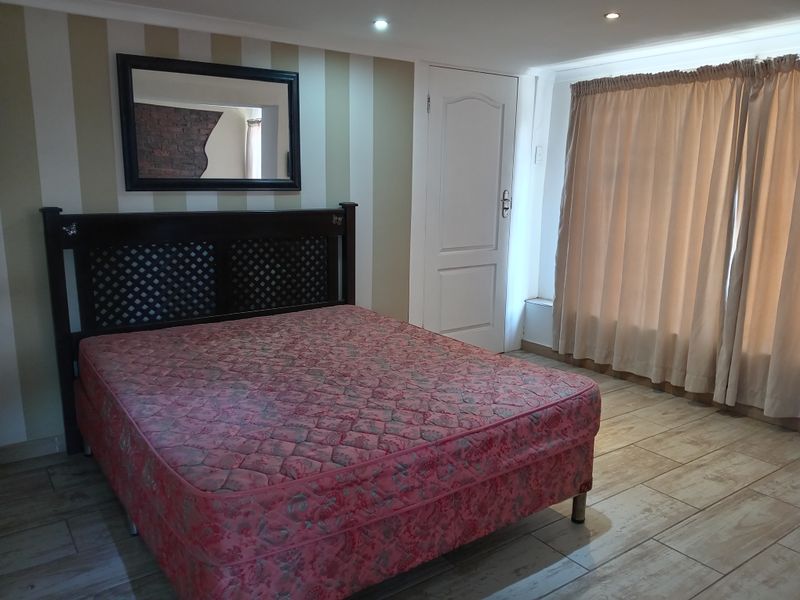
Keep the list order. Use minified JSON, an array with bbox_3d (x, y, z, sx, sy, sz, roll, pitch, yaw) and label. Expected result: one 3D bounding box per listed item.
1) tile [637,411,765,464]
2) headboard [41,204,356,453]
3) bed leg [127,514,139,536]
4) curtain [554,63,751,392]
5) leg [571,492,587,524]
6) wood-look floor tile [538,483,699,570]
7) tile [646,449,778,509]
[{"bbox_3d":[1.571,0.733,3.303,0.717,0.010,0.278,-7,13,-35],"label":"tile"},{"bbox_3d":[-0.942,0.088,3.353,1.618,1.169,0.075,-7,13,-35],"label":"headboard"},{"bbox_3d":[-0.989,0.815,2.331,0.050,0.120,0.050,-7,13,-35],"label":"bed leg"},{"bbox_3d":[1.520,-0.442,3.940,0.100,1.893,1.271,-7,13,-35],"label":"curtain"},{"bbox_3d":[0.706,0.815,2.458,0.050,0.120,0.050,1,11,0],"label":"leg"},{"bbox_3d":[0.867,0.882,2.465,0.709,0.010,0.278,-7,13,-35],"label":"wood-look floor tile"},{"bbox_3d":[1.442,0.812,2.875,0.709,0.010,0.278,-7,13,-35],"label":"tile"}]

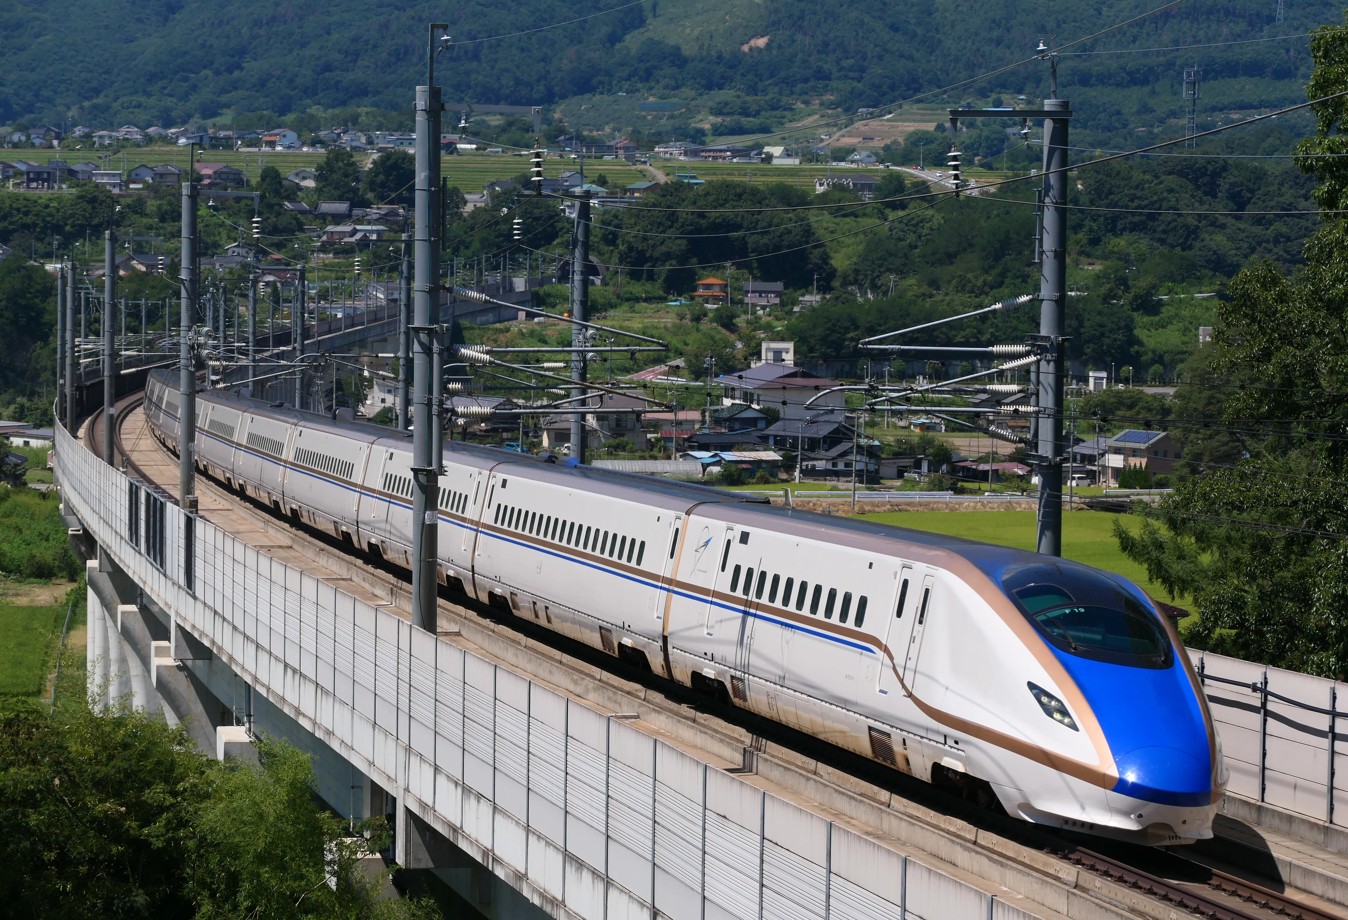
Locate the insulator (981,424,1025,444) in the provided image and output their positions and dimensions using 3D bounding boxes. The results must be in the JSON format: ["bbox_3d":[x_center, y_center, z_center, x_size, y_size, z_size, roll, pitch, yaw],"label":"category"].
[{"bbox_3d":[5.364,-0.417,78.645,0.736,0.150,0.150,21,-1,-11],"label":"insulator"}]

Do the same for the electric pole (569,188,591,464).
[{"bbox_3d":[-2.433,-1.755,125.457,0.430,10.539,0.430,0,3,-10],"label":"electric pole"}]

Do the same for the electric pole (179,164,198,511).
[{"bbox_3d":[-12.421,-2.037,123.727,0.440,11.049,0.440,0,3,-10],"label":"electric pole"}]

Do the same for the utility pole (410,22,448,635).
[{"bbox_3d":[-3.822,-1.009,75.901,0.550,11.703,0.550,0,3,-11],"label":"utility pole"}]

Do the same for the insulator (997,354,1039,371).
[{"bbox_3d":[5.518,-1.561,77.245,0.700,0.150,0.150,-16,6,-9],"label":"insulator"}]

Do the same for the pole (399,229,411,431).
[{"bbox_3d":[-9.334,-2.784,167.166,0.380,10.251,0.380,0,3,-9],"label":"pole"}]

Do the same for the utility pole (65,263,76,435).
[{"bbox_3d":[-26.726,-3.902,214.094,0.370,9.689,0.370,0,3,-8],"label":"utility pole"}]

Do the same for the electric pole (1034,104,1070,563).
[{"bbox_3d":[6.088,-0.472,77.774,0.450,10.666,0.450,0,3,-11],"label":"electric pole"}]

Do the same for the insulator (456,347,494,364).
[{"bbox_3d":[-3.113,-1.629,75.393,0.600,0.150,0.150,16,0,-11],"label":"insulator"}]

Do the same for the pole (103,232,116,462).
[{"bbox_3d":[-19.344,-2.782,165.573,0.380,10.178,0.380,0,3,-9],"label":"pole"}]

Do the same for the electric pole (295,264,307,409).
[{"bbox_3d":[-16.695,-3.862,215.549,0.370,9.695,0.370,0,3,-8],"label":"electric pole"}]

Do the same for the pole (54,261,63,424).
[{"bbox_3d":[-32.447,-5.234,255.258,0.350,10.047,0.350,0,3,-8],"label":"pole"}]

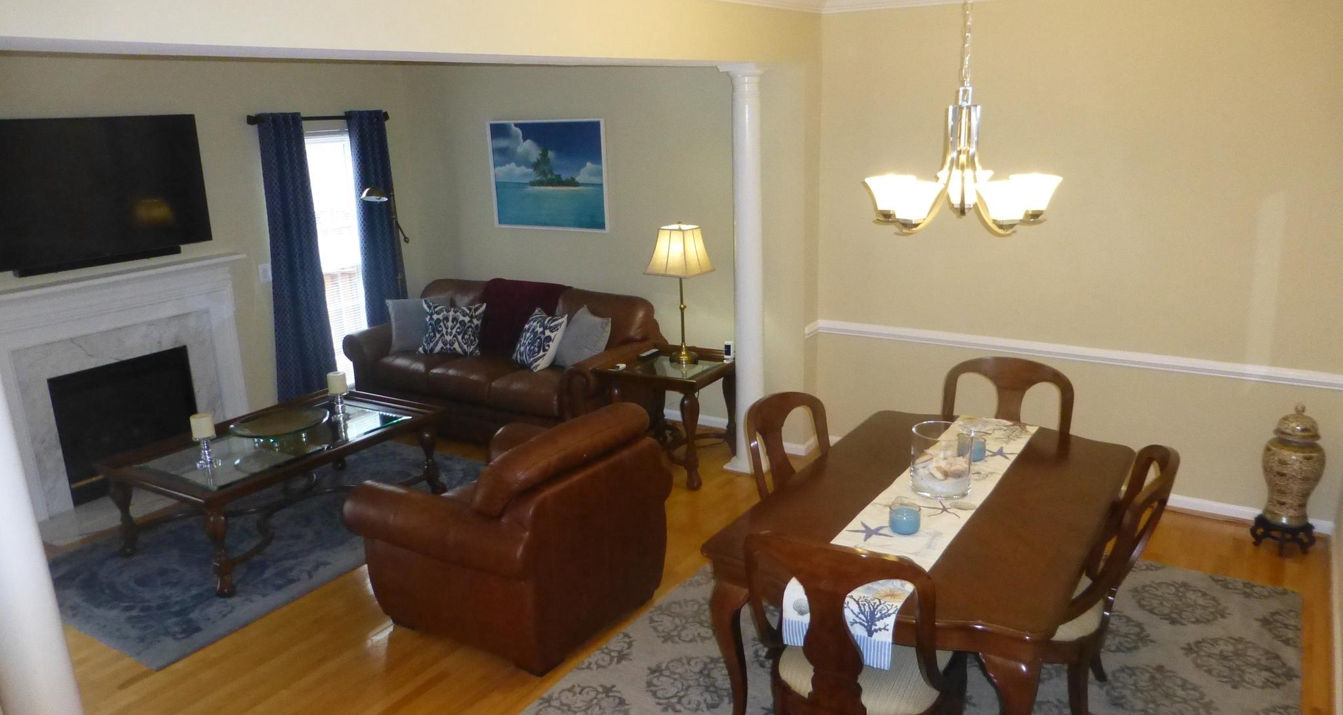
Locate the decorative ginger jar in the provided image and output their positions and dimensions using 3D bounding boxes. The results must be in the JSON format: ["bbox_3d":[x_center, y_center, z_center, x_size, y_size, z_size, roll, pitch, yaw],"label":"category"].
[{"bbox_3d":[2.956,0.497,4.415,0.255,0.585,0.255,8,18,33],"label":"decorative ginger jar"}]

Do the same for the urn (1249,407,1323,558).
[{"bbox_3d":[2.994,0.569,4.484,0.270,0.720,0.270,8,18,33],"label":"urn"}]

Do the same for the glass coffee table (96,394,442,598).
[{"bbox_3d":[-2.105,0.670,5.107,0.965,0.500,1.430,8,18,31],"label":"glass coffee table"}]

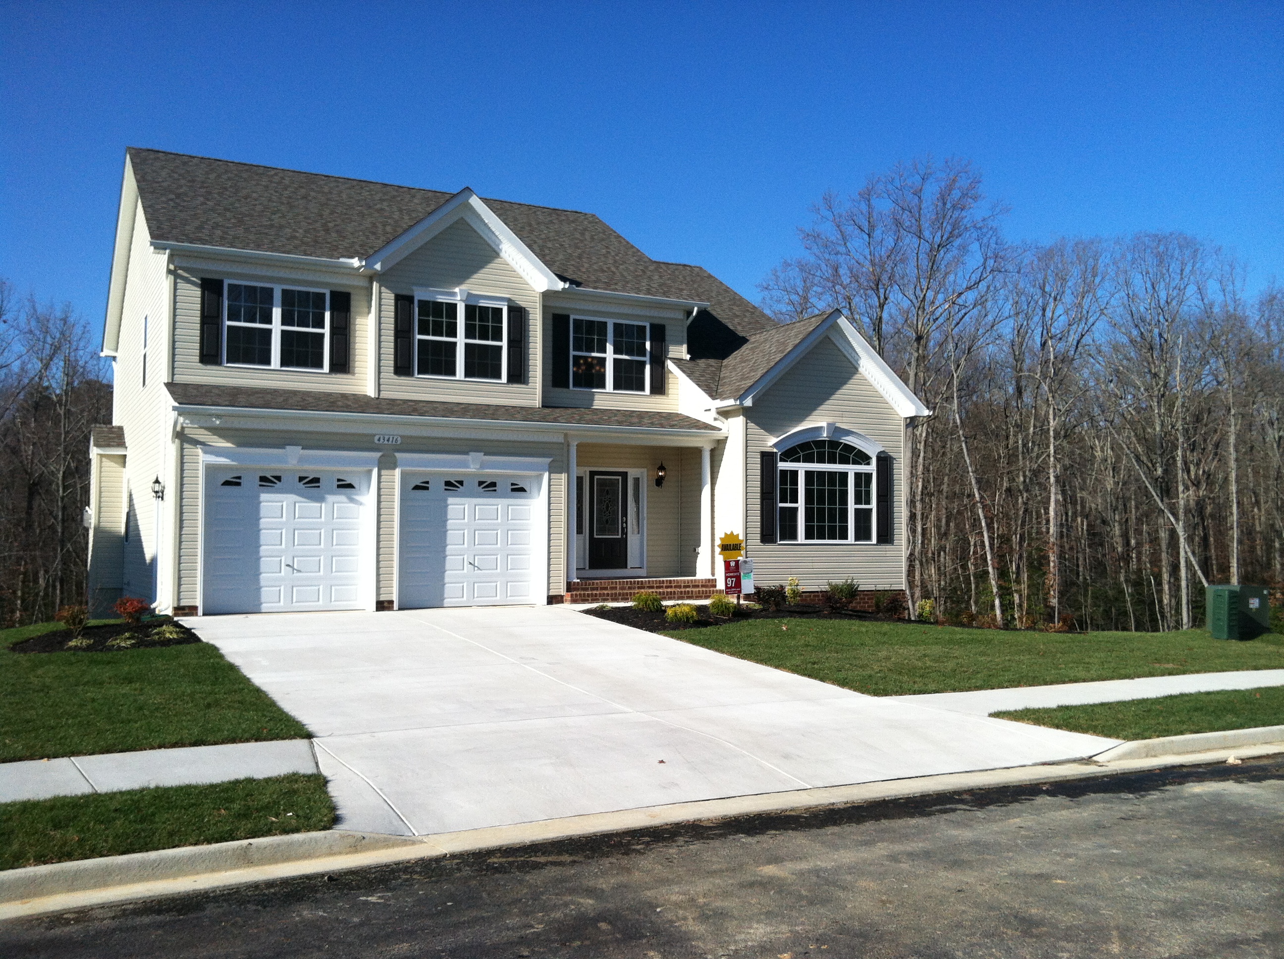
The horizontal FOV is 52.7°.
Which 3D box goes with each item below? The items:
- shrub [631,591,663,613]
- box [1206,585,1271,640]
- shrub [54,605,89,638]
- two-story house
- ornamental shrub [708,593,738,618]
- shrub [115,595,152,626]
[{"bbox_3d":[0.086,2.107,22.321,0.514,0.348,0.514,0,-3,0],"label":"shrub"},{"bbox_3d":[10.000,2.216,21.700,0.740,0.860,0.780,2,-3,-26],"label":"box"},{"bbox_3d":[-7.954,1.979,18.079,0.457,0.457,0.457,2,-3,-26],"label":"shrub"},{"bbox_3d":[-4.192,-2.034,29.135,14.342,9.676,15.352,2,-3,-26],"label":"two-story house"},{"bbox_3d":[1.391,2.155,22.321,0.464,0.406,0.464,0,-3,0],"label":"ornamental shrub"},{"bbox_3d":[-7.775,2.007,19.796,0.559,0.426,0.559,2,-3,-26],"label":"shrub"}]

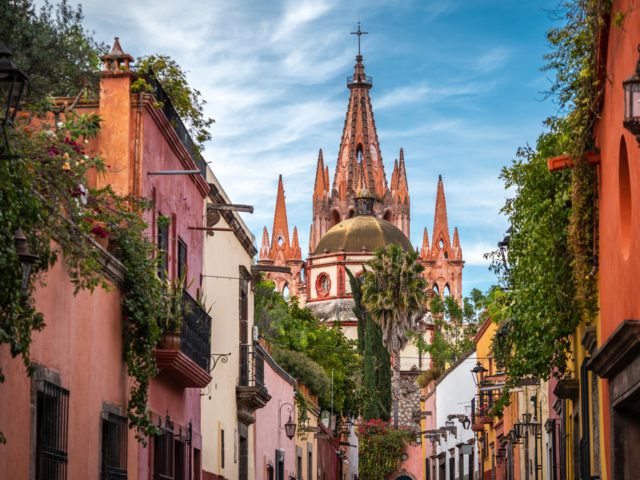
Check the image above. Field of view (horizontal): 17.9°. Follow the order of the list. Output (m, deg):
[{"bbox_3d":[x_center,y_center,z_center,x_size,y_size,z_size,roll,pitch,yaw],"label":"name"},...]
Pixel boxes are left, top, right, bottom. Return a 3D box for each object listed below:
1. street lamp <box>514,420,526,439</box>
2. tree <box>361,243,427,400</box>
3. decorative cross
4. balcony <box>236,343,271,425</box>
[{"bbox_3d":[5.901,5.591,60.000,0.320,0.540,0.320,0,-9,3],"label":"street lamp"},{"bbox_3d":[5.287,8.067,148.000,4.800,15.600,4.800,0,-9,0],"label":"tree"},{"bbox_3d":[4.467,-22.732,230.000,2.000,3.800,0.220,0,-9,0],"label":"decorative cross"},{"bbox_3d":[-1.623,3.555,50.000,0.550,1.900,2.800,0,-9,3],"label":"balcony"}]

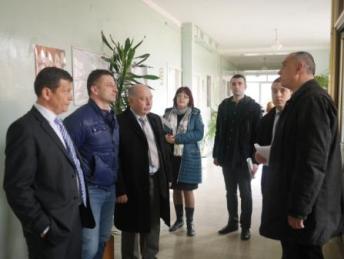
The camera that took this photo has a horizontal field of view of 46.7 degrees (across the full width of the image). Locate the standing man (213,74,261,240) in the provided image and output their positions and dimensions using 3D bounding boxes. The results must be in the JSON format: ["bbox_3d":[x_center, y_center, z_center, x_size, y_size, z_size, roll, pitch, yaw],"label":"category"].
[{"bbox_3d":[0.712,0.294,4.361,0.540,1.770,0.380,1,5,13],"label":"standing man"}]

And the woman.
[{"bbox_3d":[0.129,0.350,4.466,0.500,1.640,0.380,1,5,16],"label":"woman"}]

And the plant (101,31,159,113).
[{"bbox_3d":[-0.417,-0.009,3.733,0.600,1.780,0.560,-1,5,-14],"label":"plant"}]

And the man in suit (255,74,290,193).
[{"bbox_3d":[0.829,0.439,3.129,0.500,1.690,0.420,3,6,35],"label":"man in suit"}]

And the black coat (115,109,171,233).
[{"bbox_3d":[-0.241,0.346,3.312,0.520,1.045,0.360,-4,6,-37],"label":"black coat"}]

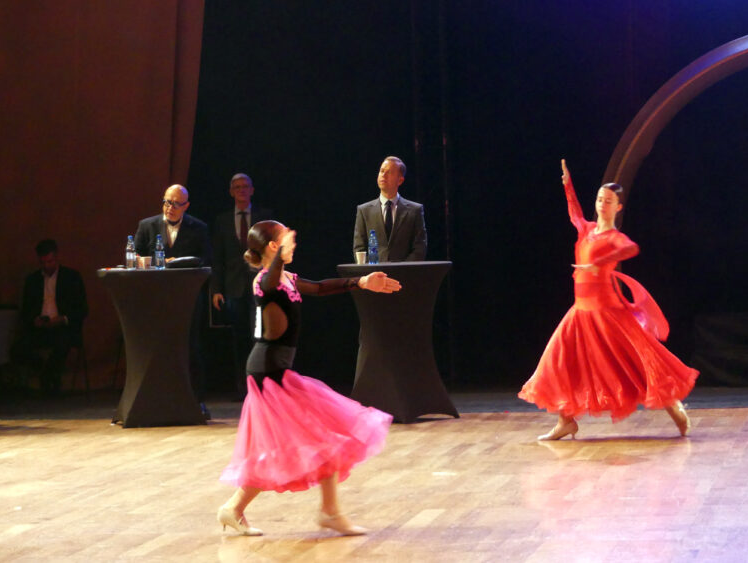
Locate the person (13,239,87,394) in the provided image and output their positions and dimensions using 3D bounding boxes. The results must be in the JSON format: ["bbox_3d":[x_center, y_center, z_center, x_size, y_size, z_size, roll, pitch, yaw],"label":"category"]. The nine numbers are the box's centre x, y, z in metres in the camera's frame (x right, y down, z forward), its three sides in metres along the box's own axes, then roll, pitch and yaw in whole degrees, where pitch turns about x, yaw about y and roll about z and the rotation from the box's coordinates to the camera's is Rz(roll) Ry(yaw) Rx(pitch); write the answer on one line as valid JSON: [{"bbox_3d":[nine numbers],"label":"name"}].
[{"bbox_3d":[-2.589,0.284,27.750,0.600,1.250,0.750,-1,2,10],"label":"person"}]

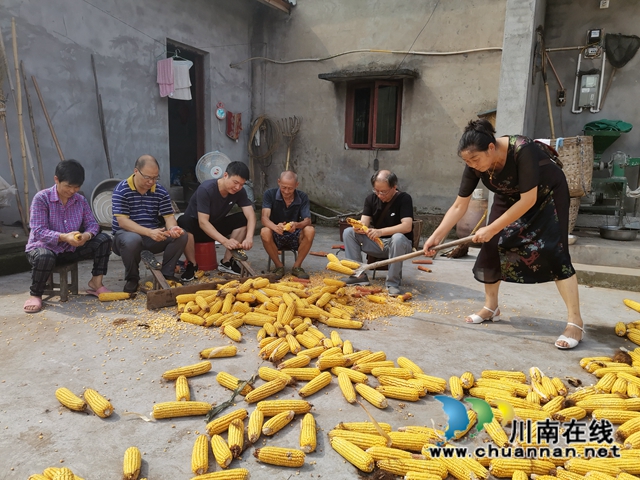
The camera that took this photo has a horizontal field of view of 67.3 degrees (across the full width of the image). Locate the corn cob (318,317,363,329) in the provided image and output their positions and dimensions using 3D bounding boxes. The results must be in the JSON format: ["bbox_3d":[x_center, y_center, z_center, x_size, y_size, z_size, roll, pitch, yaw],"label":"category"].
[{"bbox_3d":[0.154,0.512,2.937,0.223,0.056,0.056,4,10,11],"label":"corn cob"}]

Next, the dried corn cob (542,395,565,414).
[{"bbox_3d":[0.952,0.682,1.966,0.185,0.050,0.050,-8,15,-43],"label":"dried corn cob"}]

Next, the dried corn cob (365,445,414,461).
[{"bbox_3d":[0.239,0.733,1.643,0.170,0.048,0.048,4,11,9],"label":"dried corn cob"}]

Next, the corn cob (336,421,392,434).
[{"bbox_3d":[0.165,0.708,1.797,0.214,0.051,0.051,1,11,-3],"label":"corn cob"}]

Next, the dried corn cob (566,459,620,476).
[{"bbox_3d":[0.885,0.746,1.564,0.162,0.046,0.046,4,9,14],"label":"dried corn cob"}]

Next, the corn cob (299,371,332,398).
[{"bbox_3d":[-0.013,0.639,2.121,0.055,0.055,0.218,9,13,34],"label":"corn cob"}]

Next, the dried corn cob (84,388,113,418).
[{"bbox_3d":[-0.899,0.660,1.946,0.057,0.057,0.230,-8,13,-42],"label":"dried corn cob"}]

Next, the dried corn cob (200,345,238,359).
[{"bbox_3d":[-0.498,0.559,2.372,0.178,0.053,0.053,-2,11,-17],"label":"dried corn cob"}]

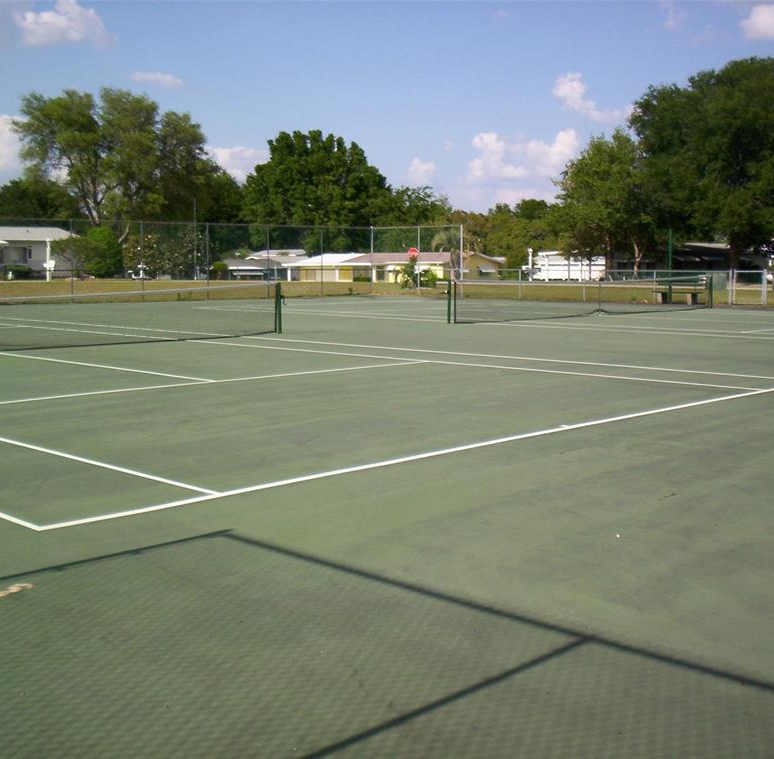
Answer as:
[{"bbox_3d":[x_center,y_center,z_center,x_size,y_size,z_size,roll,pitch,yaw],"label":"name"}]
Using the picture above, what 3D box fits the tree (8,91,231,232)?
[{"bbox_3d":[-20.216,-14.873,83.789,16.145,14.357,14.000,-2,6,-13],"label":"tree"}]

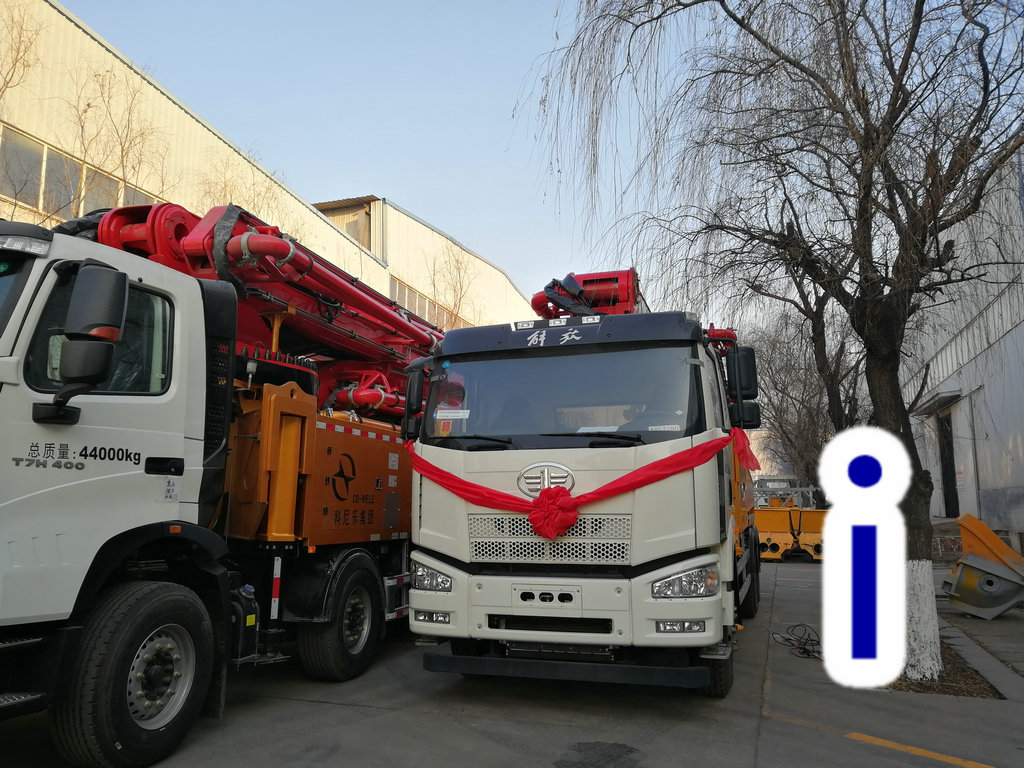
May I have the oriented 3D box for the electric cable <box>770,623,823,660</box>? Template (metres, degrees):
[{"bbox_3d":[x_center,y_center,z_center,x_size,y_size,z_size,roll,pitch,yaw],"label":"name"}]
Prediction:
[{"bbox_3d":[3.240,2.857,8.982,0.680,0.150,1.450,-3,-9,19],"label":"electric cable"}]

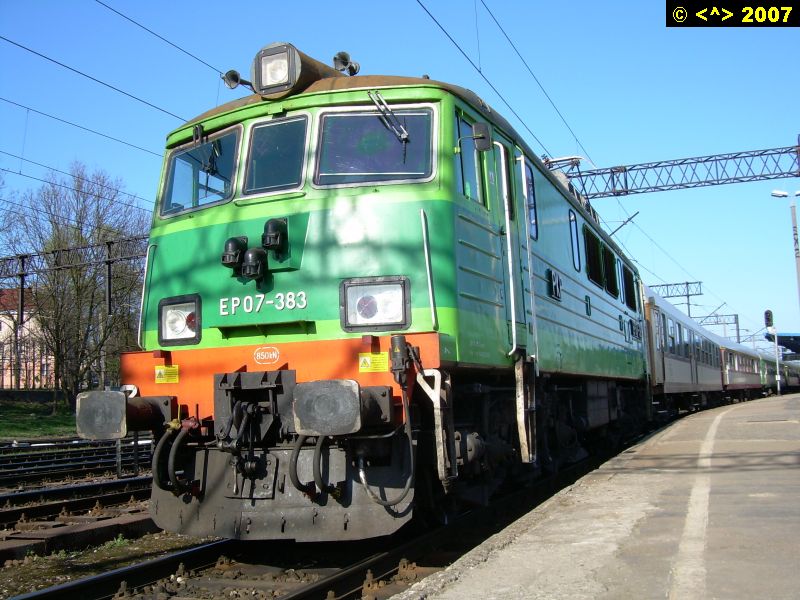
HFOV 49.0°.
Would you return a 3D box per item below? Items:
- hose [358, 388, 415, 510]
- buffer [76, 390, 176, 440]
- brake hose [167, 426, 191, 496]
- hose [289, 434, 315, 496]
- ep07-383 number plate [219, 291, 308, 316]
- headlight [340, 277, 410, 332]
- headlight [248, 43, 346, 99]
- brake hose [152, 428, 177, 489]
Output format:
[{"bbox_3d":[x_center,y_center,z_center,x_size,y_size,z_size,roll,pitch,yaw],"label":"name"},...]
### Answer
[{"bbox_3d":[-0.092,1.001,5.994,0.410,0.790,0.150,-4,-7,22],"label":"hose"},{"bbox_3d":[-1.952,0.834,6.393,0.450,0.335,0.640,-4,-7,22],"label":"buffer"},{"bbox_3d":[-1.570,1.154,6.249,0.070,0.490,0.280,-4,-7,22],"label":"brake hose"},{"bbox_3d":[-0.661,1.091,5.889,0.070,0.480,0.290,-4,-7,22],"label":"hose"},{"bbox_3d":[-1.022,0.031,6.514,0.740,0.130,0.025,-4,-7,22],"label":"ep07-383 number plate"},{"bbox_3d":[-0.176,0.033,6.351,0.515,0.400,0.090,-2,-7,7],"label":"headlight"},{"bbox_3d":[-0.843,-1.789,7.316,0.460,0.470,0.740,-4,-7,22],"label":"headlight"},{"bbox_3d":[-1.705,1.165,6.329,0.070,0.450,0.260,-4,-7,22],"label":"brake hose"}]

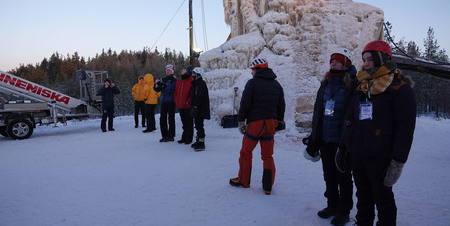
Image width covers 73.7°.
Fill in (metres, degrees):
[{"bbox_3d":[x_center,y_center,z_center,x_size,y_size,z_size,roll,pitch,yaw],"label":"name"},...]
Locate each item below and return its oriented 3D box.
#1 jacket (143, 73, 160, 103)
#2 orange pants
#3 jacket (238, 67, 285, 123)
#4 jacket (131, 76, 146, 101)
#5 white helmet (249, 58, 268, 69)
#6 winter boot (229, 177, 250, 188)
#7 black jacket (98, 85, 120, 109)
[{"bbox_3d":[-2.254,-0.741,9.300,0.520,0.920,0.400,-4,6,-33],"label":"jacket"},{"bbox_3d":[0.456,0.574,4.170,0.420,1.020,0.420,-3,6,-25],"label":"orange pants"},{"bbox_3d":[0.508,-0.236,4.100,0.560,0.730,0.380,-3,6,-24],"label":"jacket"},{"bbox_3d":[-2.880,-0.816,10.200,0.560,0.860,0.360,-2,6,-21],"label":"jacket"},{"bbox_3d":[0.462,-0.660,4.050,0.275,0.155,0.210,3,6,31],"label":"white helmet"},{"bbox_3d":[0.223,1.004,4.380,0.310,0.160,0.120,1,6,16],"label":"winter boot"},{"bbox_3d":[-3.757,-0.511,9.700,0.680,0.740,0.420,-2,6,-21],"label":"black jacket"}]

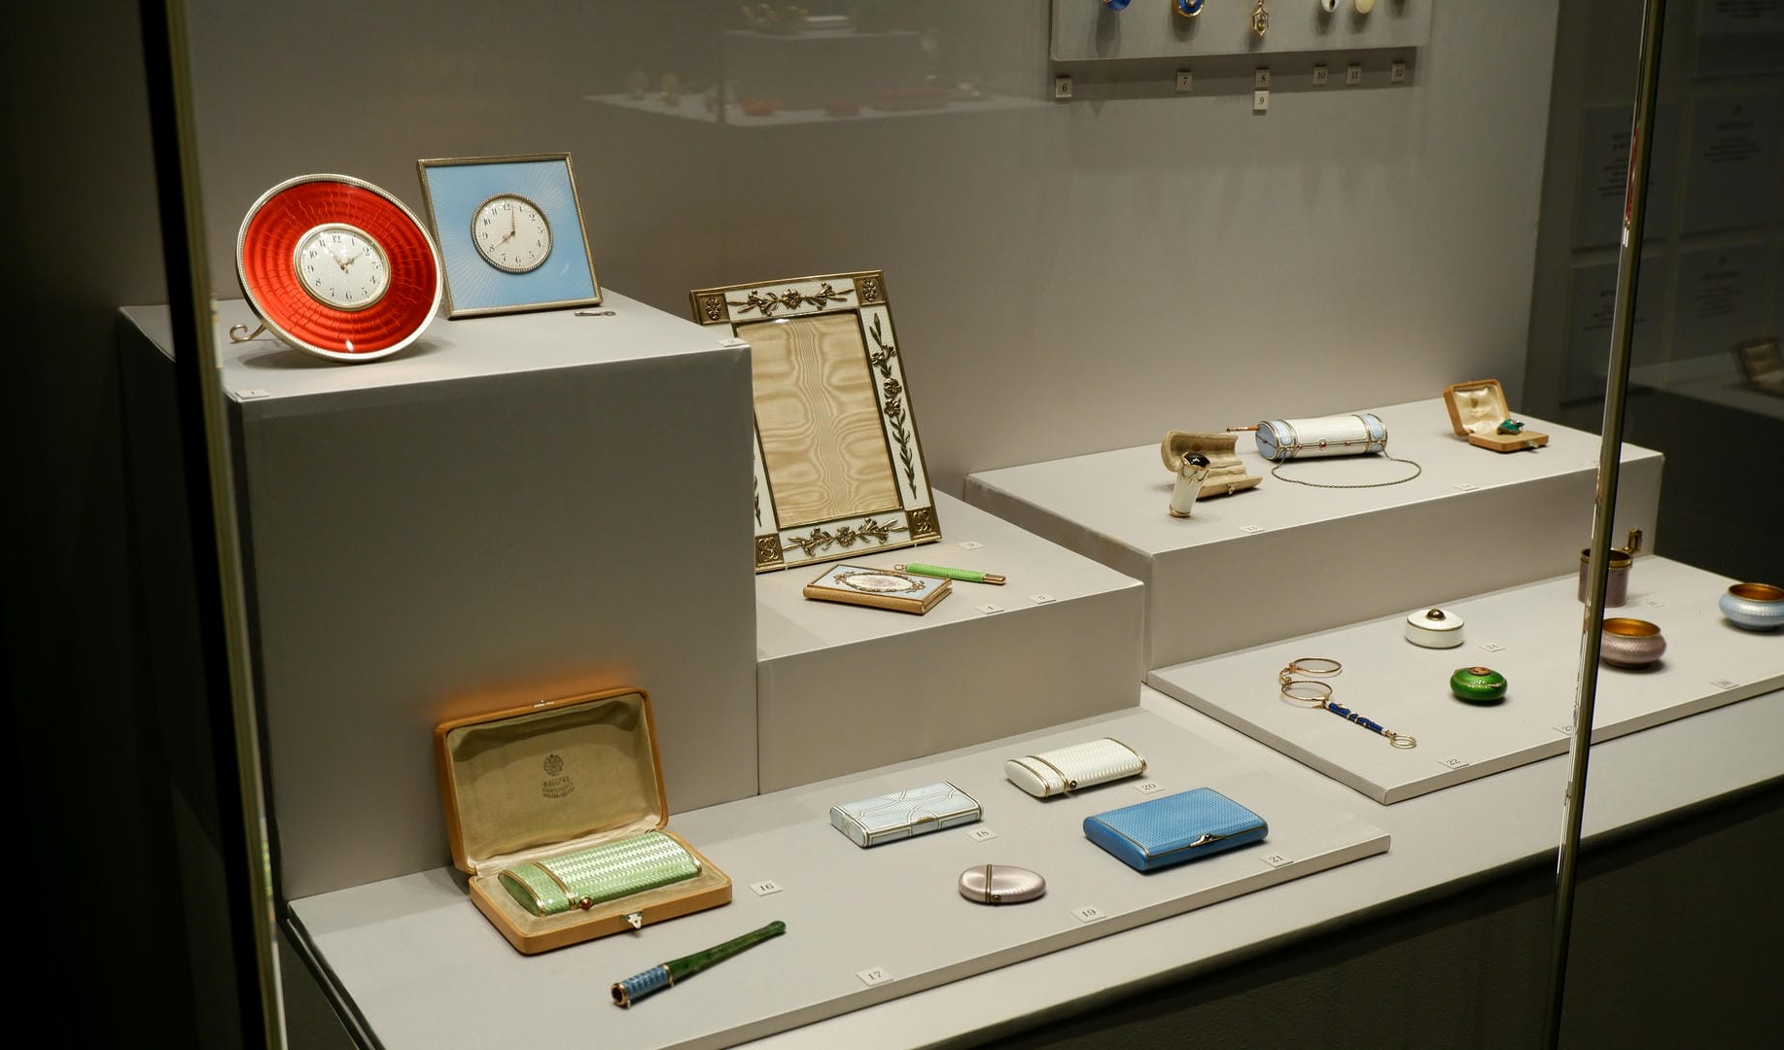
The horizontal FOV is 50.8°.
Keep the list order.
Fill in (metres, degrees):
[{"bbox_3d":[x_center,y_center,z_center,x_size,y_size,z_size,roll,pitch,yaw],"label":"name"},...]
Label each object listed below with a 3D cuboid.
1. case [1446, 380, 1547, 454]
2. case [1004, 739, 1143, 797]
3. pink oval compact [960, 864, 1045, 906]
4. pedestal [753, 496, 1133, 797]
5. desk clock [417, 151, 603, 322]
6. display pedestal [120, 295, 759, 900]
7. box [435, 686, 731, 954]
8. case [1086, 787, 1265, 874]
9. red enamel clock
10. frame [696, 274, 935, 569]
[{"bbox_3d":[0.540,-0.097,1.675,0.060,0.046,0.071,-9,19,-29],"label":"case"},{"bbox_3d":[0.120,0.158,1.222,0.076,0.017,0.054,-10,19,-30],"label":"case"},{"bbox_3d":[0.062,0.202,1.056,0.049,0.011,0.039,0,17,1],"label":"pink oval compact"},{"bbox_3d":[-0.030,0.068,1.369,0.296,0.088,0.306,-9,19,-29],"label":"pedestal"},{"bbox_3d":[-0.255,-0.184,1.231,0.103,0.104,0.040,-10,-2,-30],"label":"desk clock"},{"bbox_3d":[-0.286,0.014,1.202,0.291,0.285,0.308,-9,19,-29],"label":"display pedestal"},{"bbox_3d":[-0.172,0.162,1.055,0.124,0.087,0.123,-9,19,-29],"label":"box"},{"bbox_3d":[0.168,0.181,1.116,0.098,0.018,0.063,-9,19,-29],"label":"case"},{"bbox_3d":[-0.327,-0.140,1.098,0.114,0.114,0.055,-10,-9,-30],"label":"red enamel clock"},{"bbox_3d":[-0.063,-0.074,1.392,0.159,0.206,0.043,-10,-2,-30],"label":"frame"}]

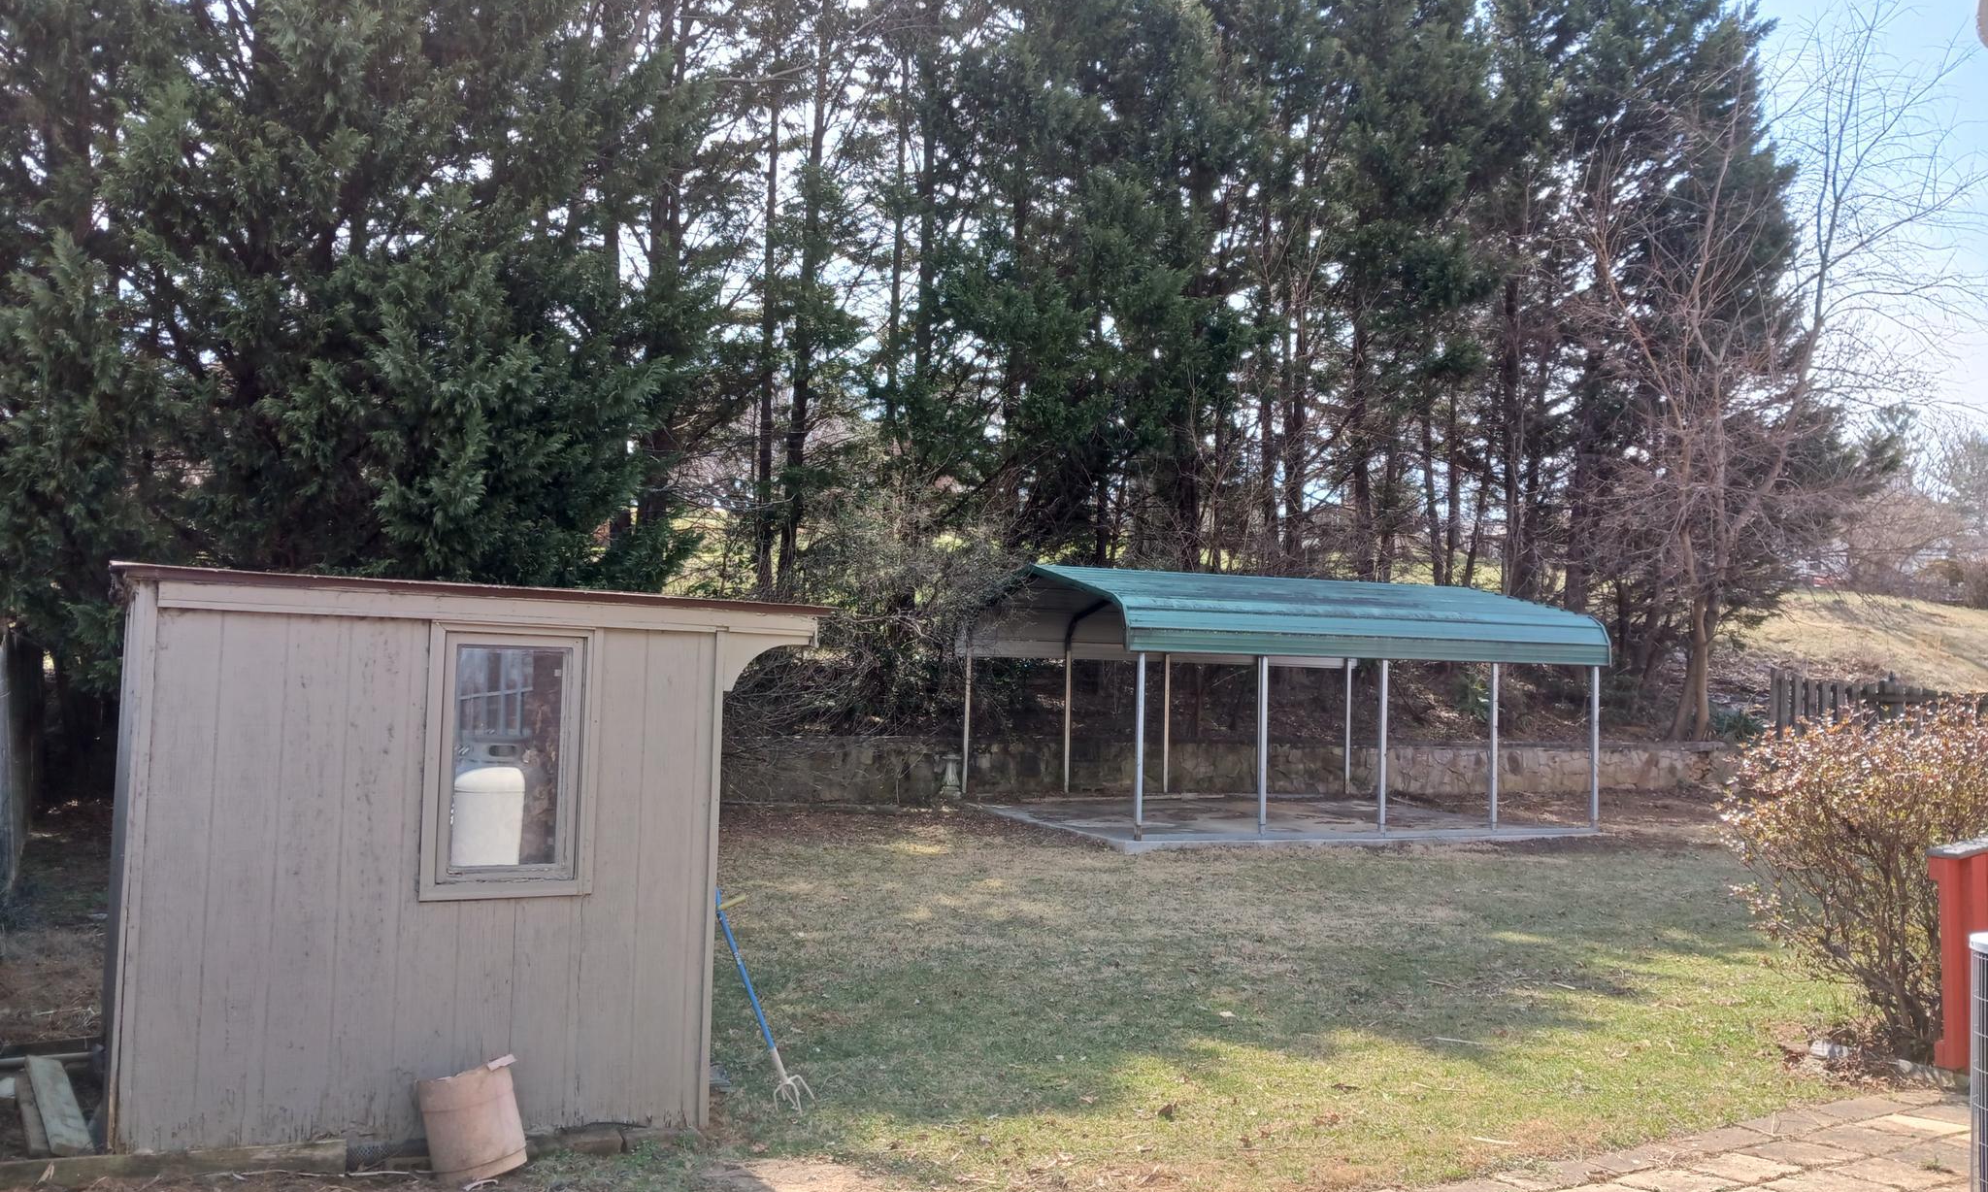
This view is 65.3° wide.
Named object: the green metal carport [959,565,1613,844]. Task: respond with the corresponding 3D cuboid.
[{"bbox_3d":[3.460,1.272,20.002,6.430,3.042,5.397,3,-3,-21],"label":"green metal carport"}]

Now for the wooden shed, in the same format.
[{"bbox_3d":[-2.387,1.006,6.688,2.584,2.022,2.450,3,-4,-30],"label":"wooden shed"}]

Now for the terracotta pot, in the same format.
[{"bbox_3d":[-1.804,1.826,5.370,0.335,0.360,0.335,-10,-10,-2],"label":"terracotta pot"}]

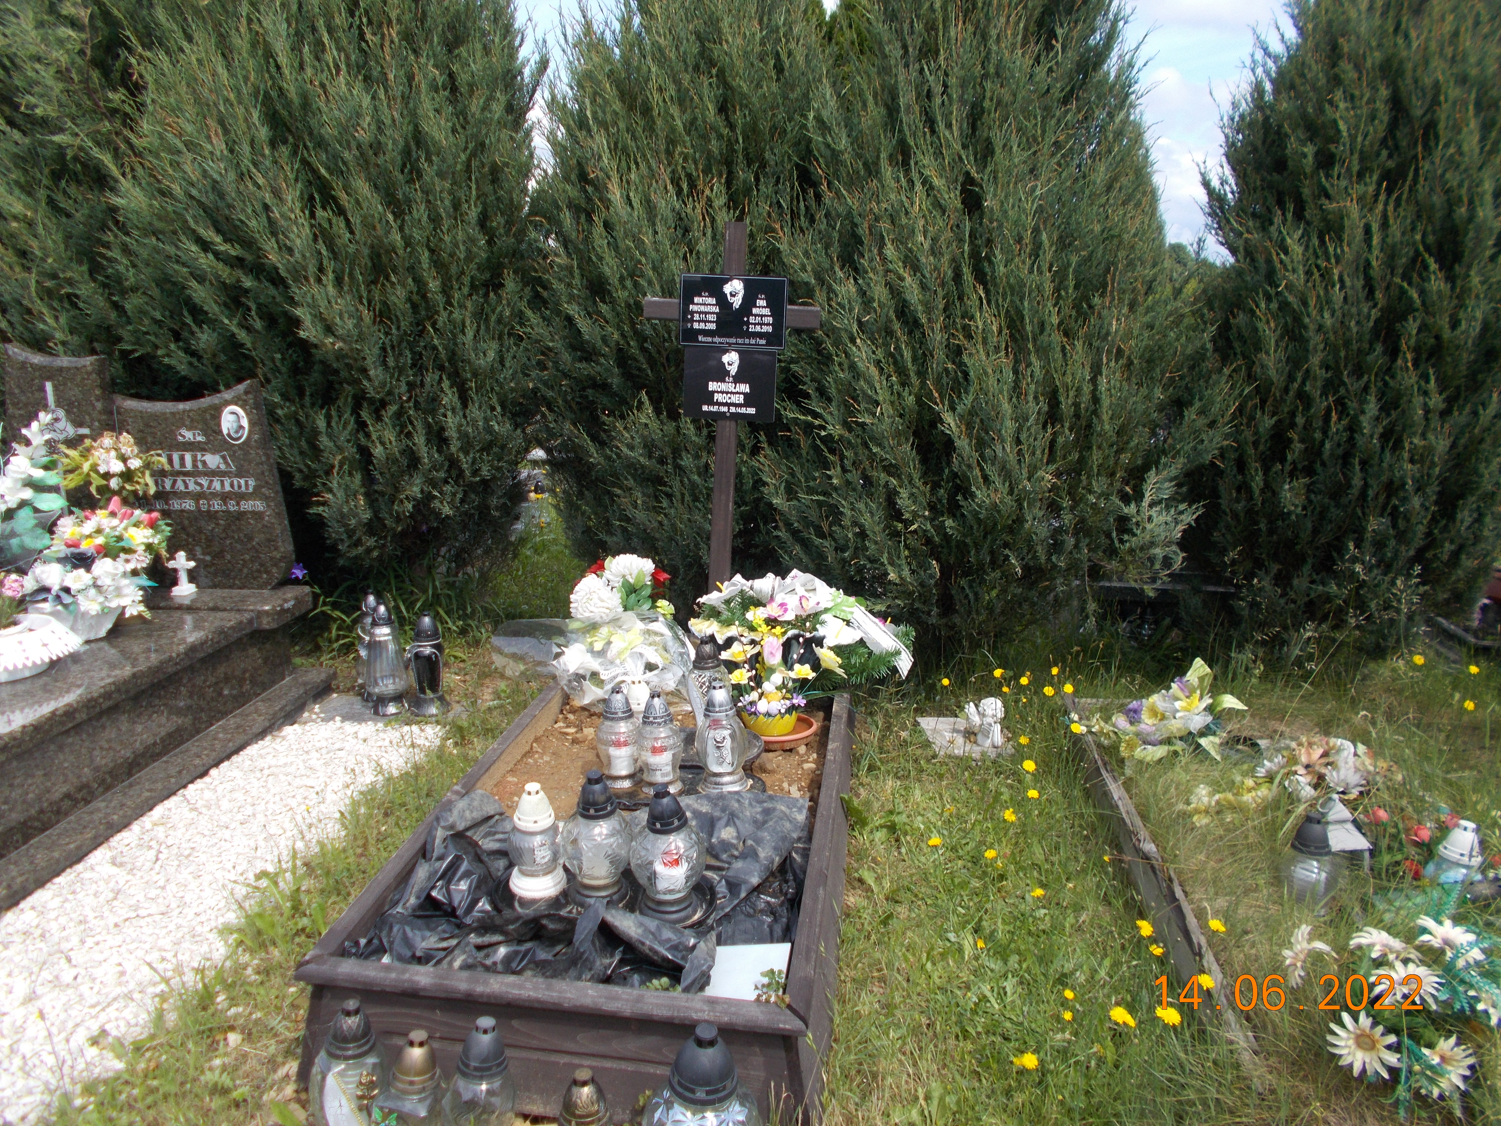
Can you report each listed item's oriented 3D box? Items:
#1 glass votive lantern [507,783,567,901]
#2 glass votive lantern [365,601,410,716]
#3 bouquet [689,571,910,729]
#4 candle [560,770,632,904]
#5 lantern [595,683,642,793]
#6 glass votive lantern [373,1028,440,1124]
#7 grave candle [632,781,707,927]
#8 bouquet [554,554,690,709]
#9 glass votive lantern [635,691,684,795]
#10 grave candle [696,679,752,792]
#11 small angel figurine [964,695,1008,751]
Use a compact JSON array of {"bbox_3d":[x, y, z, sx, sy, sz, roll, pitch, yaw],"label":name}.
[{"bbox_3d":[-0.446,0.575,2.357,0.119,0.229,0.119,1,13,6],"label":"glass votive lantern"},{"bbox_3d":[-1.181,0.307,3.670,0.143,0.360,0.143,1,13,6],"label":"glass votive lantern"},{"bbox_3d":[0.148,0.239,3.353,0.640,0.410,0.450,1,13,6],"label":"bouquet"},{"bbox_3d":[-0.321,0.561,2.345,0.146,0.262,0.146,1,13,6],"label":"candle"},{"bbox_3d":[-0.328,0.424,2.800,0.112,0.258,0.112,1,13,0],"label":"lantern"},{"bbox_3d":[-0.537,0.858,1.821,0.102,0.210,0.102,4,13,16],"label":"glass votive lantern"},{"bbox_3d":[-0.161,0.563,2.222,0.148,0.256,0.148,1,13,0],"label":"grave candle"},{"bbox_3d":[-0.382,0.185,3.350,0.400,0.420,0.330,3,13,7],"label":"bouquet"},{"bbox_3d":[-0.225,0.441,2.811,0.108,0.253,0.108,1,13,6],"label":"glass votive lantern"},{"bbox_3d":[-0.065,0.415,2.790,0.130,0.270,0.120,2,13,3],"label":"grave candle"},{"bbox_3d":[0.715,0.485,3.430,0.115,0.148,0.105,12,17,39],"label":"small angel figurine"}]

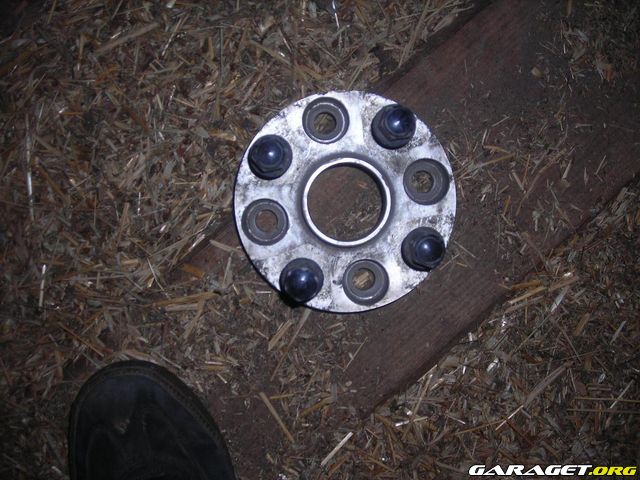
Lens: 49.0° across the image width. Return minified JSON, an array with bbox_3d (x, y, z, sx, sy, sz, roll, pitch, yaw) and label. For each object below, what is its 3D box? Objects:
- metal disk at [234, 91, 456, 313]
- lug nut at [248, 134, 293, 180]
[{"bbox_3d":[0.016,-0.024,0.452,0.140,0.026,0.140,0,91,-2],"label":"metal disk"},{"bbox_3d":[-0.030,-0.051,0.427,0.027,0.034,0.027,0,91,-2],"label":"lug nut"}]

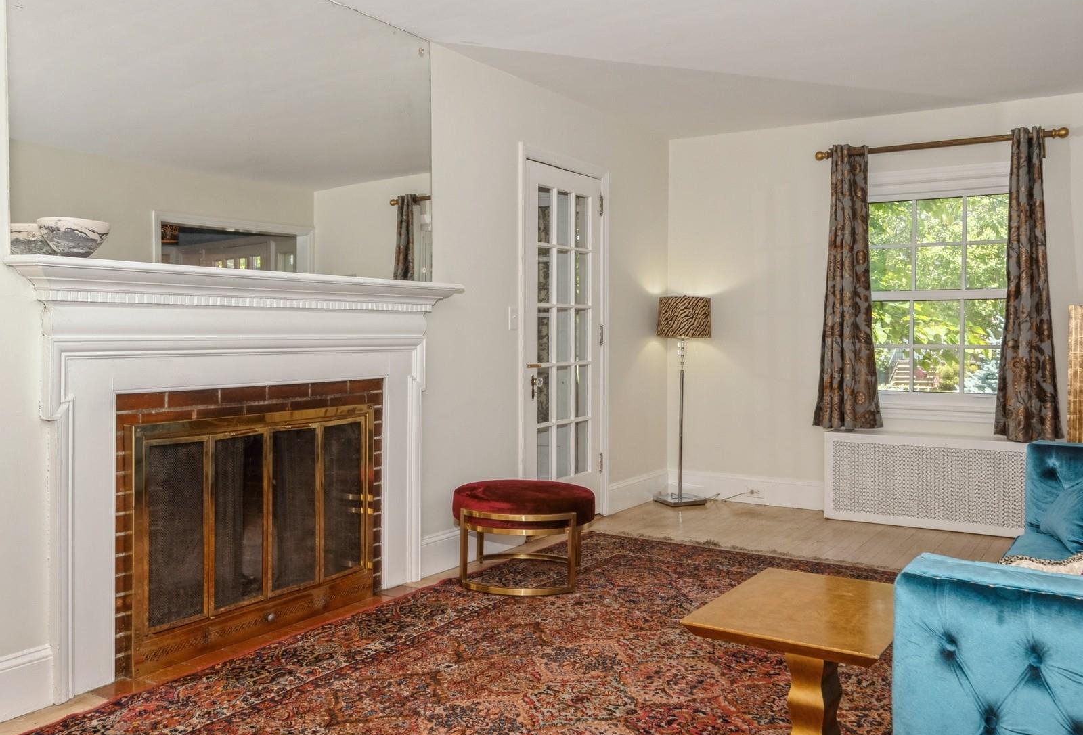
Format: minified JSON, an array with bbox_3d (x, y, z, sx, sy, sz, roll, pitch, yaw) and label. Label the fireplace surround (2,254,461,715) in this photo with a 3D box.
[{"bbox_3d":[-0.953,0.327,3.476,0.200,1.337,1.940,2,3,32],"label":"fireplace surround"}]

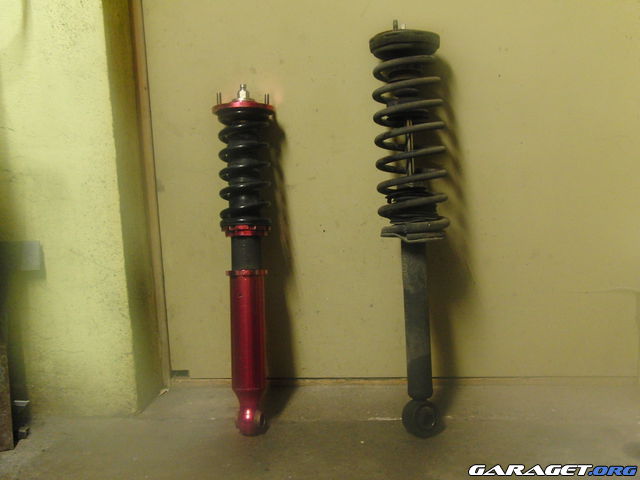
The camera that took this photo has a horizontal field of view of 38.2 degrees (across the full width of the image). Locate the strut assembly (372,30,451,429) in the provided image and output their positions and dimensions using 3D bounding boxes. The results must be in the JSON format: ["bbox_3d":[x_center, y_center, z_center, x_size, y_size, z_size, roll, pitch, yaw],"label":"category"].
[{"bbox_3d":[0.163,-0.019,1.610,0.126,0.730,0.126,-3,2,0],"label":"strut assembly"}]

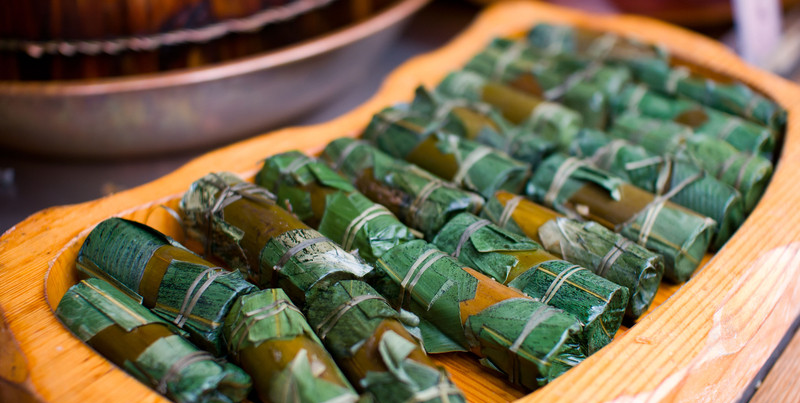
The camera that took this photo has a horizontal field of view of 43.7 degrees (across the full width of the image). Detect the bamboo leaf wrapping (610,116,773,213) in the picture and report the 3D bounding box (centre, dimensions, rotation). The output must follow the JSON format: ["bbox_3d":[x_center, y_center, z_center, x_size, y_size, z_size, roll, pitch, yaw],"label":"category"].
[{"bbox_3d":[0.254,-0.034,0.875,0.131,0.048,0.048,26,39,36],"label":"bamboo leaf wrapping"}]

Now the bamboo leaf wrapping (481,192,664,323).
[{"bbox_3d":[0.128,0.038,0.752,0.135,0.048,0.048,26,39,35],"label":"bamboo leaf wrapping"}]

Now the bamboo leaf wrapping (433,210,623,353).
[{"bbox_3d":[0.092,0.056,0.723,0.141,0.048,0.048,26,39,36],"label":"bamboo leaf wrapping"}]

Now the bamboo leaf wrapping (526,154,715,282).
[{"bbox_3d":[0.175,0.009,0.802,0.048,0.048,0.150,-22,38,-33],"label":"bamboo leaf wrapping"}]

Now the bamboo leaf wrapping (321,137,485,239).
[{"bbox_3d":[0.000,-0.014,0.839,0.048,0.048,0.144,-27,40,-37],"label":"bamboo leaf wrapping"}]

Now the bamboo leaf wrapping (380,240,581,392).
[{"bbox_3d":[0.053,0.076,0.689,0.145,0.048,0.048,26,39,36],"label":"bamboo leaf wrapping"}]

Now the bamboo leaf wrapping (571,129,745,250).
[{"bbox_3d":[0.215,-0.015,0.842,0.048,0.048,0.143,-23,38,-34],"label":"bamboo leaf wrapping"}]

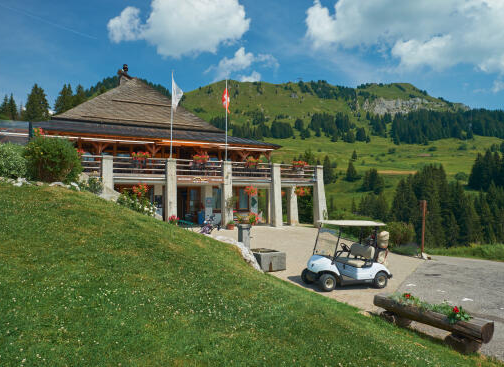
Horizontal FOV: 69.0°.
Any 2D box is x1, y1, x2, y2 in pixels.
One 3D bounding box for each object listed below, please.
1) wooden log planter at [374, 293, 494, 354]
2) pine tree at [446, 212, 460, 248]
[{"bbox_3d":[3.360,2.563,7.030,0.420,0.580,2.200,1,0,-31],"label":"wooden log planter"},{"bbox_3d":[42.648,9.997,78.000,3.100,7.600,3.100,1,0,0],"label":"pine tree"}]

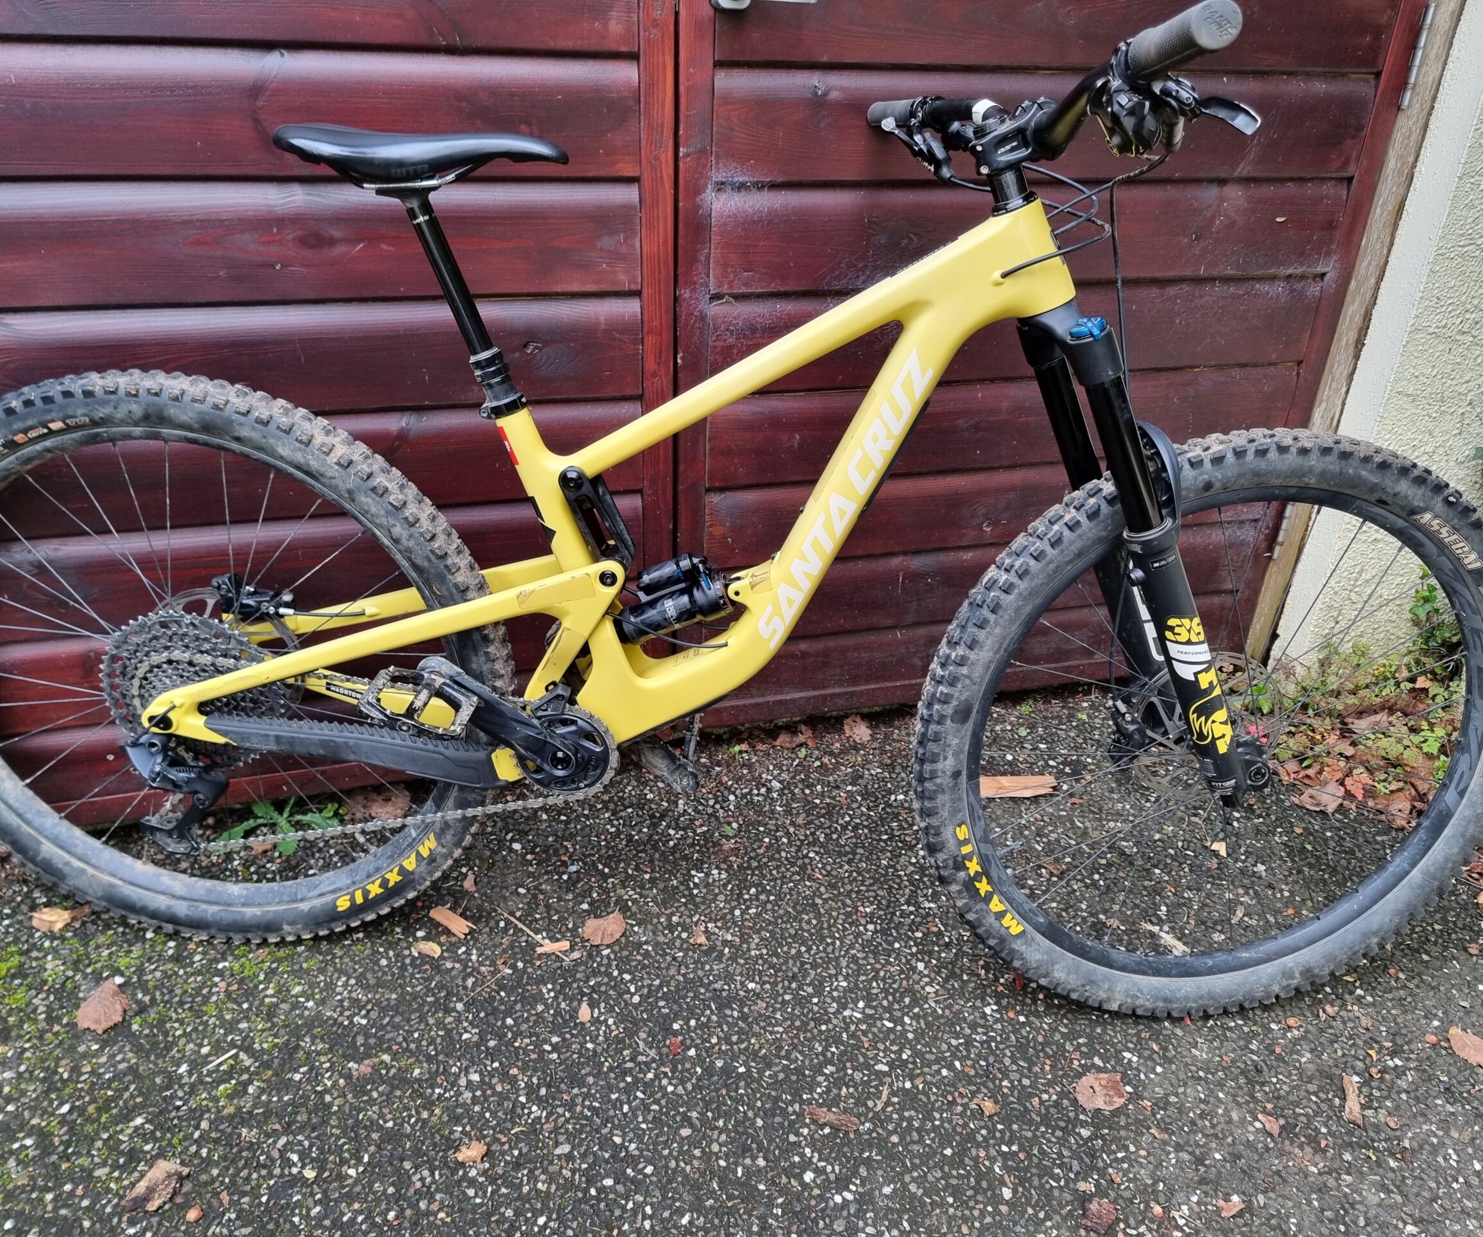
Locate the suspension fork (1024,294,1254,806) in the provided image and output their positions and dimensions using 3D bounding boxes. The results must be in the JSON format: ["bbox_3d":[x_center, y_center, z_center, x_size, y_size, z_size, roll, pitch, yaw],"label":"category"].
[{"bbox_3d":[0.439,-0.072,1.229,0.105,0.590,0.185,-24,22,1],"label":"suspension fork"}]

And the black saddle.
[{"bbox_3d":[-0.301,-0.442,1.106,0.268,0.060,0.142,3,25,0],"label":"black saddle"}]

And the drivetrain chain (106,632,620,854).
[{"bbox_3d":[-0.432,0.170,1.351,0.580,0.270,0.045,3,25,0],"label":"drivetrain chain"}]

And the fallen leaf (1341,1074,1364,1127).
[{"bbox_3d":[0.720,0.567,1.344,0.021,0.014,0.075,13,30,18],"label":"fallen leaf"}]

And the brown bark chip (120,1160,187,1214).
[{"bbox_3d":[-0.608,0.592,1.189,0.037,0.013,0.056,11,30,15],"label":"brown bark chip"}]

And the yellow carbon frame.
[{"bbox_3d":[-0.166,-0.131,1.224,0.973,0.657,0.165,4,25,1],"label":"yellow carbon frame"}]

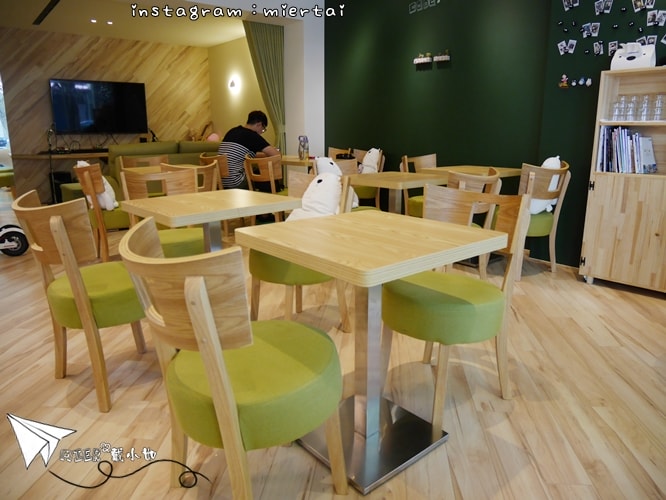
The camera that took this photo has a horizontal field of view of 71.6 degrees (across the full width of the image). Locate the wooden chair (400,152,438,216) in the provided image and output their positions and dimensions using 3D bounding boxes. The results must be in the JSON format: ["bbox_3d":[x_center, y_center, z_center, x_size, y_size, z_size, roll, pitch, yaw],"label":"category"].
[{"bbox_3d":[0.917,-0.468,4.393,0.465,0.830,0.540,-12,18,-39],"label":"wooden chair"}]

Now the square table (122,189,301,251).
[{"bbox_3d":[-0.570,0.137,2.245,0.620,0.750,0.620,-12,18,-39],"label":"square table"}]

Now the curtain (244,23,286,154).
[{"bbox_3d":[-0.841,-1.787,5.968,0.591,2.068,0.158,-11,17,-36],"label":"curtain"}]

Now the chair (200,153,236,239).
[{"bbox_3d":[-1.151,-0.601,5.013,0.540,0.830,0.465,-13,18,-40],"label":"chair"}]

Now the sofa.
[{"bbox_3d":[-2.204,-0.884,6.013,2.300,0.920,0.950,-12,18,-39],"label":"sofa"}]

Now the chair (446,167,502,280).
[{"bbox_3d":[0.840,-0.177,3.265,0.473,0.823,0.527,-10,17,-35],"label":"chair"}]

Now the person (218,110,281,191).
[{"bbox_3d":[-1.034,-0.894,5.290,0.800,1.280,0.520,-12,18,-39],"label":"person"}]

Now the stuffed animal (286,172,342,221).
[{"bbox_3d":[-0.142,-0.206,2.436,0.340,0.407,0.280,-13,19,-41],"label":"stuffed animal"}]

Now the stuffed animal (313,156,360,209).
[{"bbox_3d":[0.018,-0.559,3.828,0.290,0.410,0.300,-13,19,-40],"label":"stuffed animal"}]

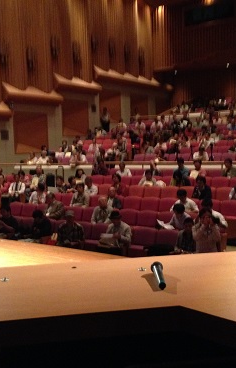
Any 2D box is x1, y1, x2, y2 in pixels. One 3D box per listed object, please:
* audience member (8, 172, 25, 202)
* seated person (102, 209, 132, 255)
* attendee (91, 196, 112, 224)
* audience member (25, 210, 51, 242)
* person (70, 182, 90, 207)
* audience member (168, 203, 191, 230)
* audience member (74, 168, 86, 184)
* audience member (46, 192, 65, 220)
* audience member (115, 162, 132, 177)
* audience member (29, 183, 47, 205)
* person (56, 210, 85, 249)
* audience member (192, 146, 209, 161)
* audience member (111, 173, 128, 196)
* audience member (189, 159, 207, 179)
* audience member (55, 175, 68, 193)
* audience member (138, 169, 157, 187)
[{"bbox_3d":[-3.307,0.273,15.060,0.520,1.210,0.740,-1,4,10],"label":"audience member"},{"bbox_3d":[-0.090,1.082,8.432,0.500,1.191,0.780,1,5,39],"label":"seated person"},{"bbox_3d":[-0.403,0.891,10.552,0.520,1.180,0.720,0,4,24],"label":"attendee"},{"bbox_3d":[-1.552,1.078,8.730,0.560,1.150,0.800,3,7,35],"label":"audience member"},{"bbox_3d":[-1.064,0.592,12.225,0.520,1.220,0.720,0,4,24],"label":"person"},{"bbox_3d":[1.087,0.926,8.629,0.480,1.100,0.780,1,5,39],"label":"audience member"},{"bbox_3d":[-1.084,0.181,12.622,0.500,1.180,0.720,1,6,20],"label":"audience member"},{"bbox_3d":[-1.480,0.766,9.709,0.780,1.200,0.560,-7,9,-44],"label":"audience member"},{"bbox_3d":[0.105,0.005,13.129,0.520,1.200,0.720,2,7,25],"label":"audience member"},{"bbox_3d":[-2.264,0.570,13.081,0.500,1.210,0.720,0,4,24],"label":"audience member"},{"bbox_3d":[-0.990,1.093,9.185,0.500,1.123,0.750,0,4,30],"label":"person"},{"bbox_3d":[2.522,-0.543,14.329,0.520,1.200,0.720,2,7,25],"label":"audience member"},{"bbox_3d":[-0.030,0.337,12.700,0.500,1.230,0.720,1,5,33],"label":"audience member"},{"bbox_3d":[2.274,-0.125,13.508,0.520,1.160,0.720,1,5,32],"label":"audience member"},{"bbox_3d":[-1.716,0.339,13.468,0.460,1.100,0.700,1,5,37],"label":"audience member"},{"bbox_3d":[0.746,0.162,12.715,0.480,1.100,0.720,0,4,30],"label":"audience member"}]

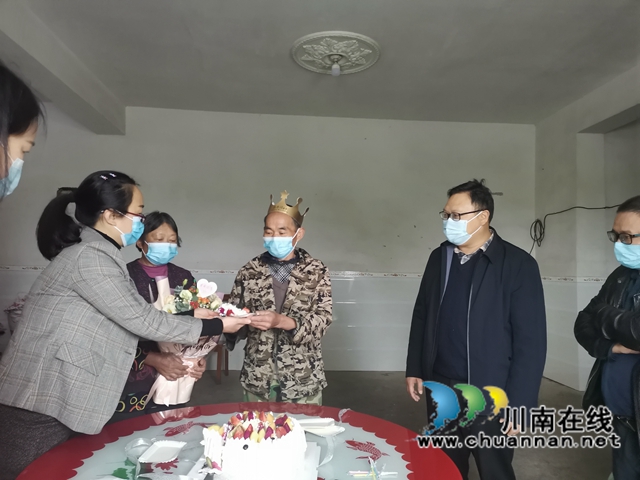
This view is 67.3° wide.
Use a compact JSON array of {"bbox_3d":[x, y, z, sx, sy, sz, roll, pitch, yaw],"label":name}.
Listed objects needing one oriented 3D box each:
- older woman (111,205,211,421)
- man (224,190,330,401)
[{"bbox_3d":[-0.728,0.645,2.109,0.490,1.555,0.410,2,-3,-22],"label":"older woman"},{"bbox_3d":[-0.186,0.606,2.162,0.510,1.660,0.450,0,-3,22],"label":"man"}]

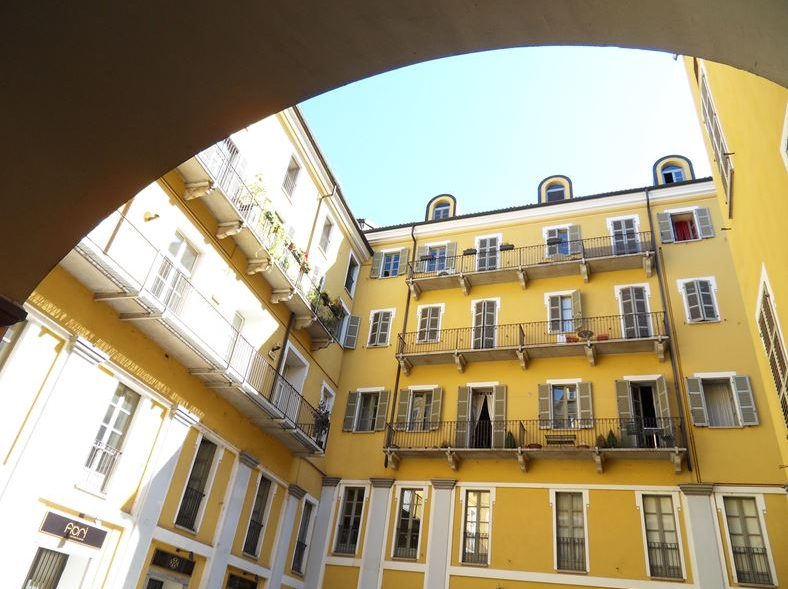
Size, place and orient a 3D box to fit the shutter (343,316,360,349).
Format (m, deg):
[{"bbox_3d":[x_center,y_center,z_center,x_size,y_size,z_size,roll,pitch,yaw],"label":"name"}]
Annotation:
[{"bbox_3d":[-1.885,1.653,24.678,0.466,1.681,0.060,9,-35,0],"label":"shutter"}]

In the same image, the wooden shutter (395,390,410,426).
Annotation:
[{"bbox_3d":[0.367,4.781,22.656,0.465,1.756,0.050,-4,-34,18],"label":"wooden shutter"}]

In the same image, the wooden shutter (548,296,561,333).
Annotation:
[{"bbox_3d":[6.675,0.784,22.533,0.460,1.740,0.050,-9,-36,26],"label":"wooden shutter"}]

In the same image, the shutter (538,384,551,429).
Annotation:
[{"bbox_3d":[5.829,4.315,21.035,0.480,1.799,0.050,-6,-35,21],"label":"shutter"}]

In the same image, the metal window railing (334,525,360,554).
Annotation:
[{"bbox_3d":[-1.781,9.242,20.565,0.896,1.036,0.060,-6,-35,22],"label":"metal window railing"}]

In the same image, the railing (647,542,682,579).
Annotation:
[{"bbox_3d":[8.370,8.206,16.847,0.903,0.964,0.060,-6,-34,22],"label":"railing"}]

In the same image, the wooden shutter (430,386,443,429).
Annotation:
[{"bbox_3d":[1.654,4.401,21.169,0.403,1.697,0.060,-16,-42,31],"label":"wooden shutter"}]

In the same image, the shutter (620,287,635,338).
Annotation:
[{"bbox_3d":[9.422,0.862,21.854,0.480,2.614,0.050,-12,-38,28],"label":"shutter"}]

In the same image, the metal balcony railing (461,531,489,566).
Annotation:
[{"bbox_3d":[2.807,8.735,18.755,0.880,1.000,0.060,-6,-35,22],"label":"metal balcony railing"}]

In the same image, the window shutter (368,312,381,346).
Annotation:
[{"bbox_3d":[-0.828,1.511,24.265,0.440,1.660,0.050,-16,-40,33],"label":"window shutter"}]

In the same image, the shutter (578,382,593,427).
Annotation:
[{"bbox_3d":[6.785,3.896,19.298,0.427,1.739,0.060,-8,-38,23],"label":"shutter"}]

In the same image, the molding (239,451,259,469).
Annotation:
[{"bbox_3d":[-4.538,5.223,17.181,0.250,0.310,1.000,-2,-34,17],"label":"molding"}]

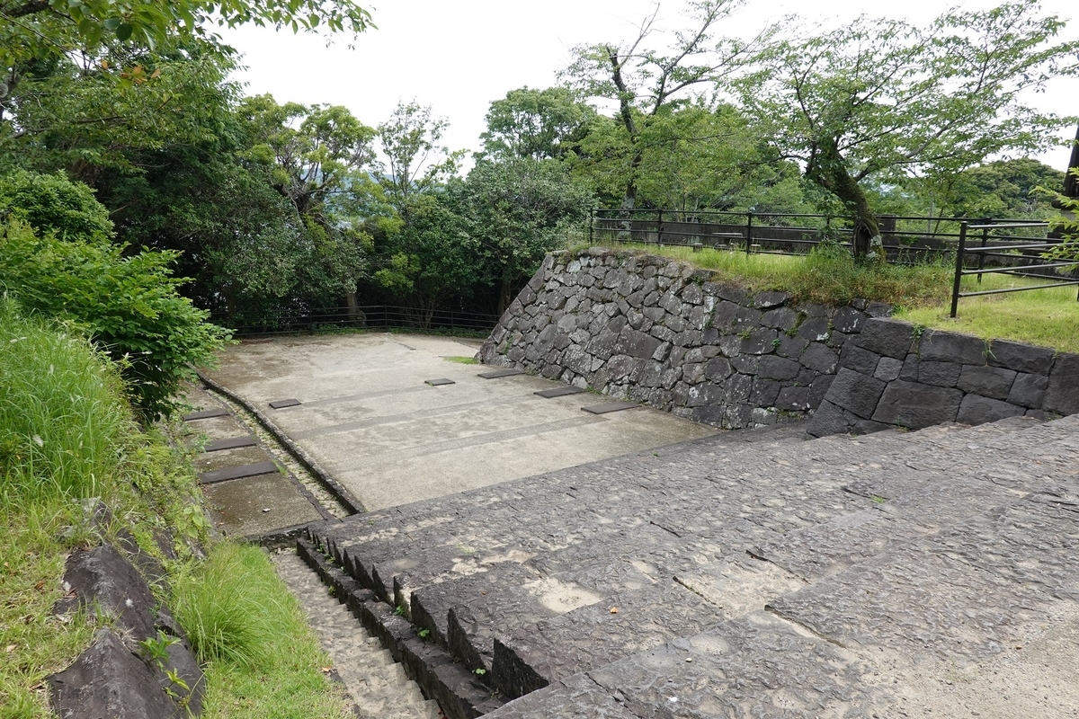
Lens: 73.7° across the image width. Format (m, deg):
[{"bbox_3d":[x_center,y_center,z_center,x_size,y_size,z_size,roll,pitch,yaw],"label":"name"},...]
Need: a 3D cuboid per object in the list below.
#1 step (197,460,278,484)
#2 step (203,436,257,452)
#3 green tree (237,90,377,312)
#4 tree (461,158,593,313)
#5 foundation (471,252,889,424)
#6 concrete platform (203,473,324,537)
[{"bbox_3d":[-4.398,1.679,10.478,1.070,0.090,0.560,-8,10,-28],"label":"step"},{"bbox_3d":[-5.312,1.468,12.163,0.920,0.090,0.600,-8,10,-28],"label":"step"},{"bbox_3d":[-9.299,-6.196,29.977,5.600,9.240,5.300,0,12,0],"label":"green tree"},{"bbox_3d":[-0.456,-4.432,27.673,5.000,6.370,4.800,0,12,0],"label":"tree"},{"bbox_3d":[2.040,-0.601,15.319,2.500,2.950,11.300,-6,14,-27],"label":"foundation"},{"bbox_3d":[-3.607,1.894,9.240,1.050,0.160,2.400,-8,10,-28],"label":"concrete platform"}]

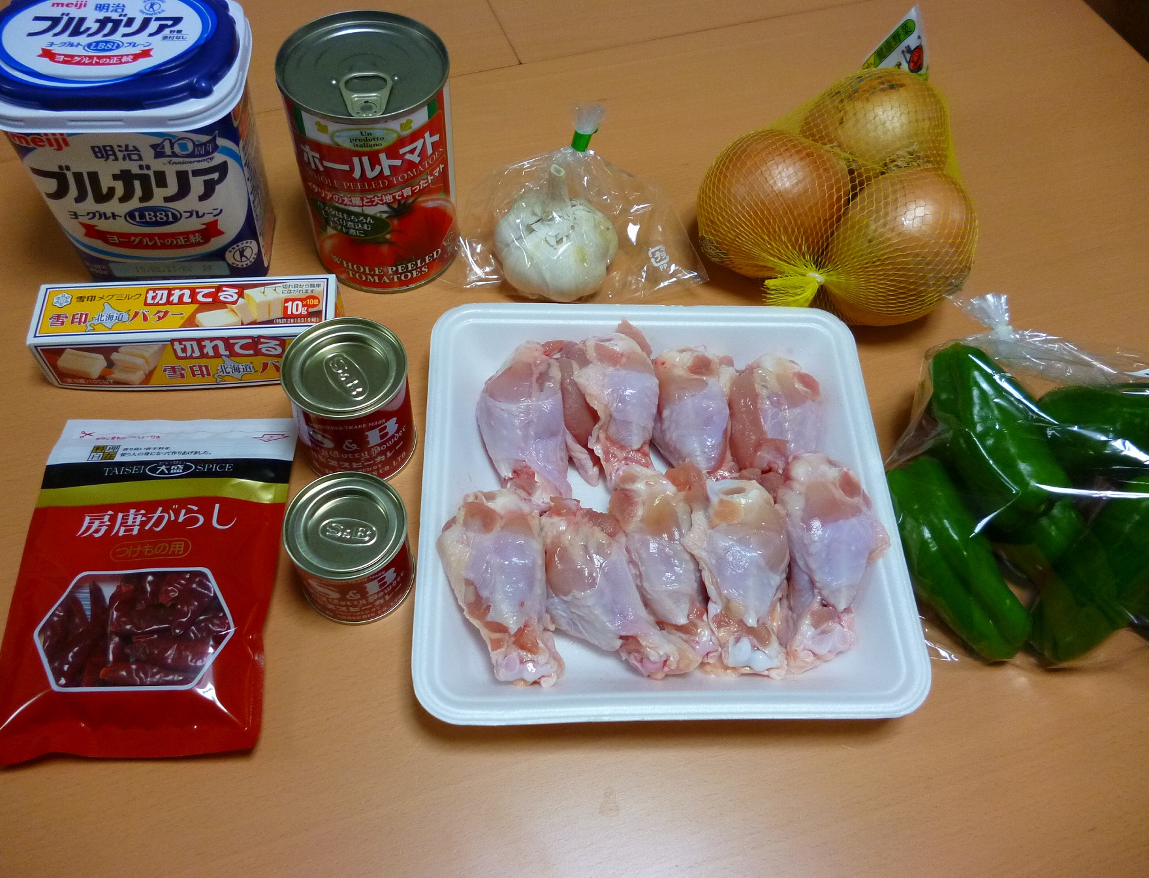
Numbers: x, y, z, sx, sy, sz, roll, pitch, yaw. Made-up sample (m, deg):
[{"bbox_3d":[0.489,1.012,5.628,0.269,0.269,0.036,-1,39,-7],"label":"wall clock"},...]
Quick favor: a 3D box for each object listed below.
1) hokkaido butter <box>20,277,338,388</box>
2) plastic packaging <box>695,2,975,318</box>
[{"bbox_3d":[-0.182,-0.052,0.457,0.136,0.033,0.035,-3,57,-5],"label":"hokkaido butter"},{"bbox_3d":[0.139,-0.150,0.510,0.141,0.083,0.184,6,57,0],"label":"plastic packaging"}]

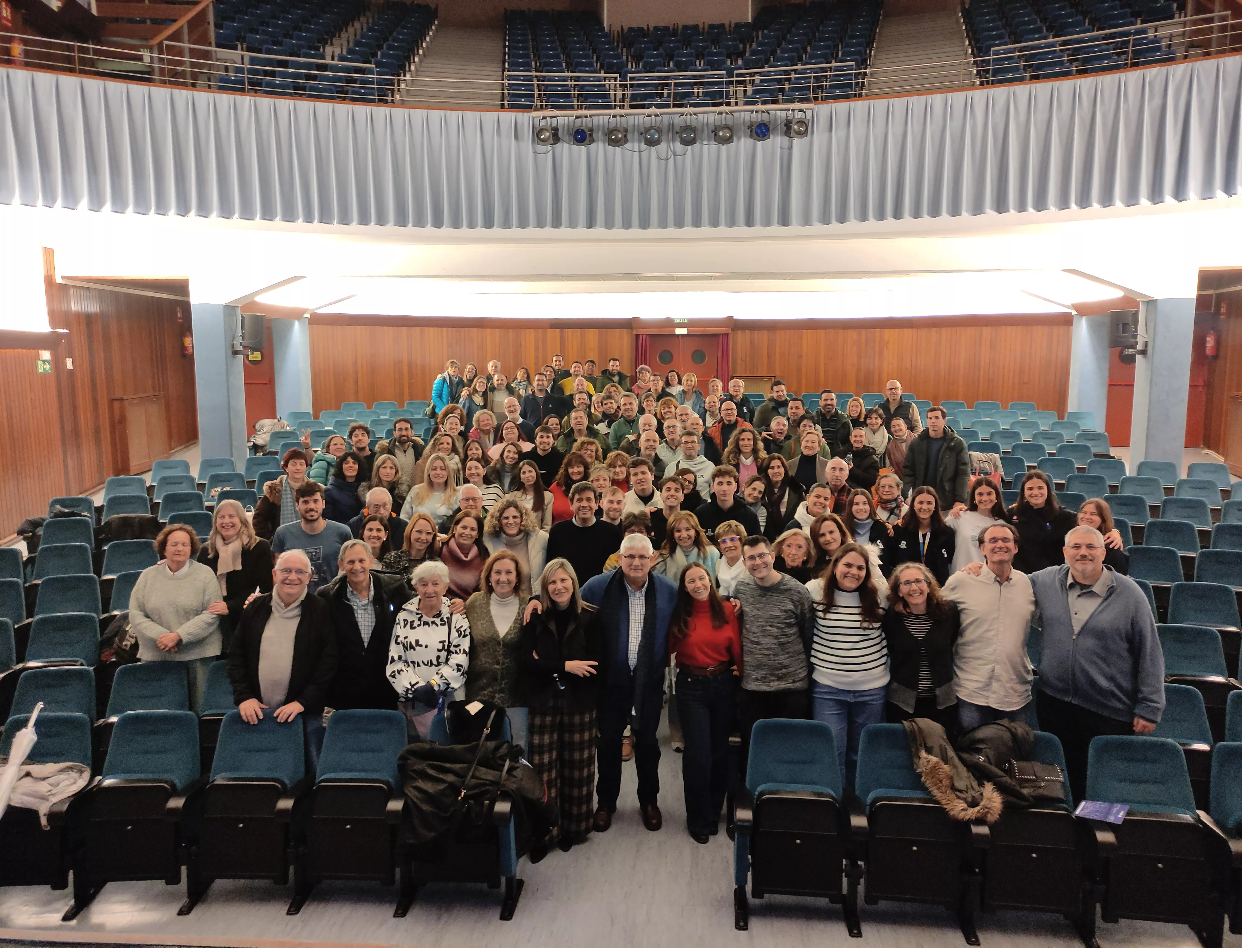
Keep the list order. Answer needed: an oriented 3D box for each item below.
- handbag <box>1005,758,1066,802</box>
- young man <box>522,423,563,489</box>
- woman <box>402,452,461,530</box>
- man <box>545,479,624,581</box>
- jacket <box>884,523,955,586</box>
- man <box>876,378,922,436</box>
[{"bbox_3d":[2.039,1.488,4.453,0.270,0.180,0.100,1,-14,10],"label":"handbag"},{"bbox_3d":[-0.775,0.385,9.129,0.520,1.750,0.340,0,8,-3],"label":"young man"},{"bbox_3d":[-1.574,0.653,7.815,0.500,1.655,0.320,-1,8,-7],"label":"woman"},{"bbox_3d":[-0.268,0.958,6.721,0.560,1.818,0.330,0,8,-2],"label":"man"},{"bbox_3d":[2.104,0.654,6.459,0.500,0.660,0.300,2,8,15],"label":"jacket"},{"bbox_3d":[3.322,-0.235,11.025,0.540,1.798,0.330,2,8,14],"label":"man"}]

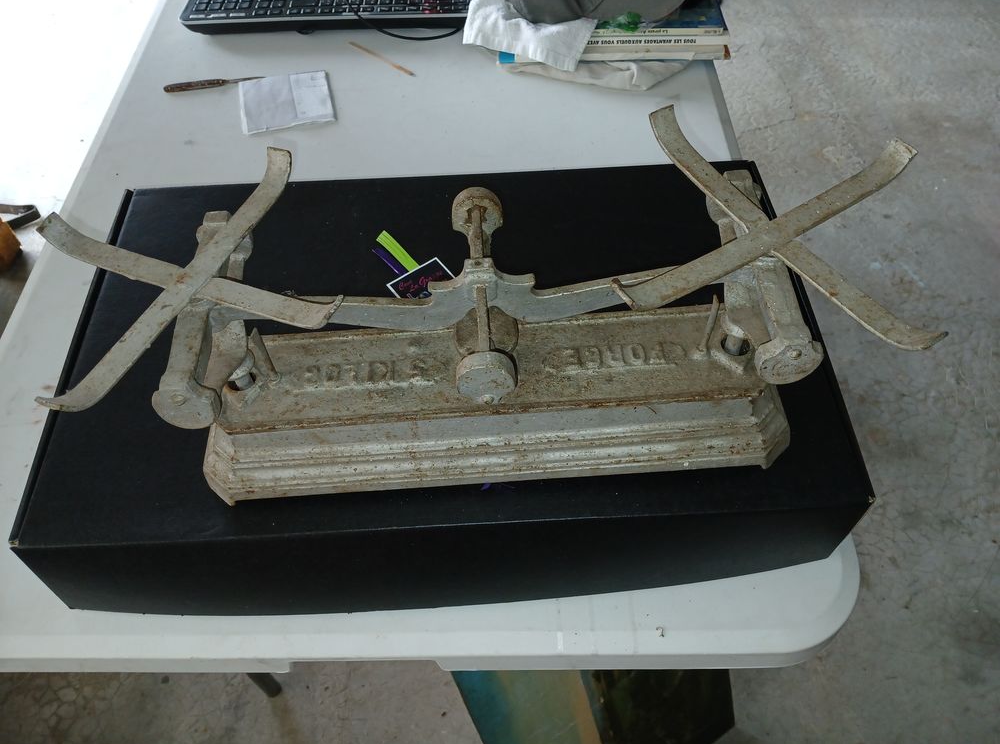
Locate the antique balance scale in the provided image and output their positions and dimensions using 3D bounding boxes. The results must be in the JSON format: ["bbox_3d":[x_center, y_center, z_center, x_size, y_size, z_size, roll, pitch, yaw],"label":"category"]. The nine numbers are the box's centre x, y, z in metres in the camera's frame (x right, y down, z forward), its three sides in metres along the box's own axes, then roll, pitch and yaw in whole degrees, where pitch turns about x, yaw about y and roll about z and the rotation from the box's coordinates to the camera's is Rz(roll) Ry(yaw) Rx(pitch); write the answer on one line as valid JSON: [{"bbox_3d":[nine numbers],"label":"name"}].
[{"bbox_3d":[-0.007,-0.028,0.485,0.515,0.180,0.197,-4,55,-2],"label":"antique balance scale"}]

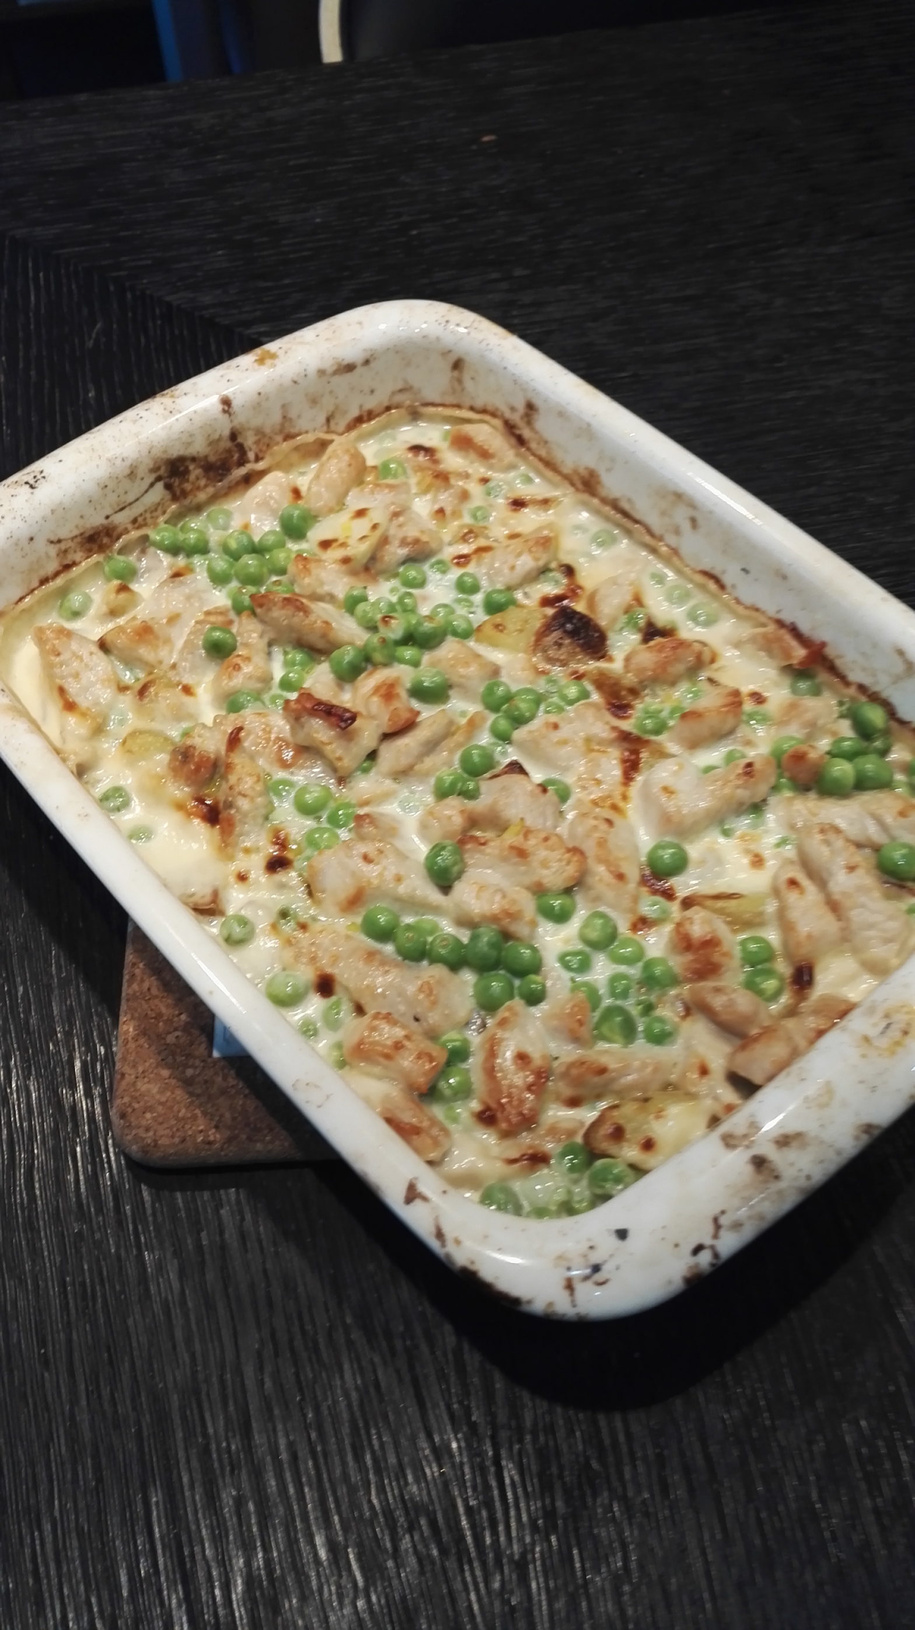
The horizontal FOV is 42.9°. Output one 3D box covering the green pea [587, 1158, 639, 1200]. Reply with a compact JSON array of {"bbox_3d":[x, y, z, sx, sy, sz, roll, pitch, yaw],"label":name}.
[{"bbox_3d":[0.035,0.081,0.262,0.010,0.009,0.009,0,61,0],"label":"green pea"}]

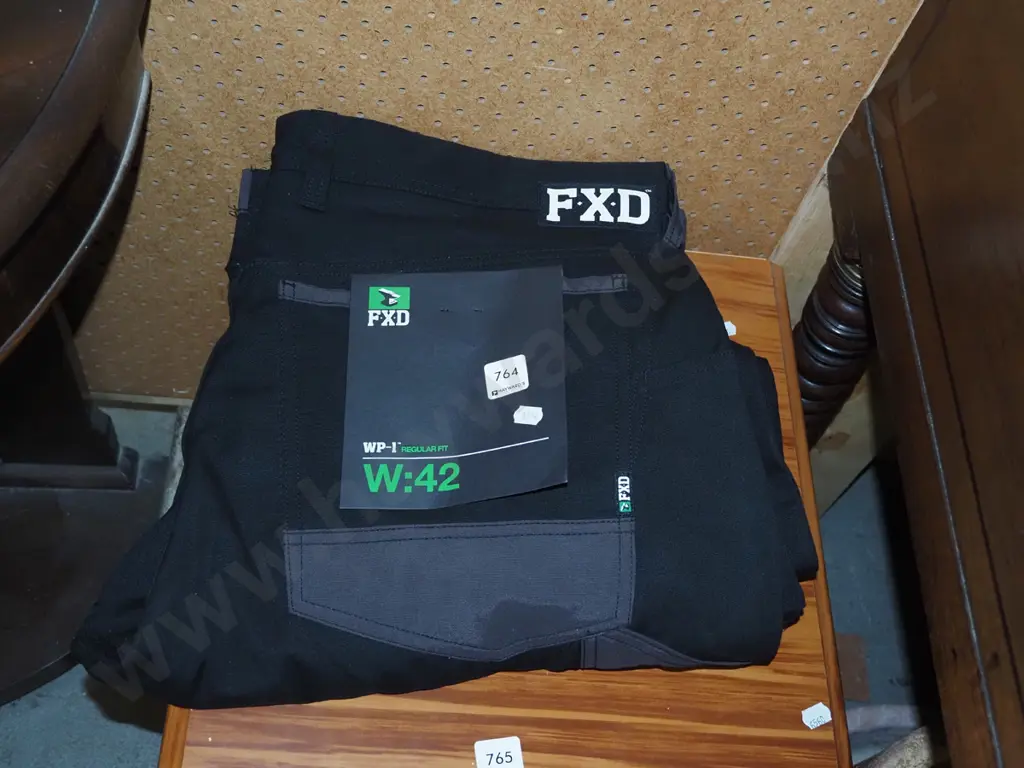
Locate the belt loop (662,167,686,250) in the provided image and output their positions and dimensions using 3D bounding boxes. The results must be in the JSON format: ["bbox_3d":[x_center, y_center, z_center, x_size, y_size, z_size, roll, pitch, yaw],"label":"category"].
[{"bbox_3d":[0.112,-0.123,0.781,0.010,0.017,0.059,-14,66,34],"label":"belt loop"}]

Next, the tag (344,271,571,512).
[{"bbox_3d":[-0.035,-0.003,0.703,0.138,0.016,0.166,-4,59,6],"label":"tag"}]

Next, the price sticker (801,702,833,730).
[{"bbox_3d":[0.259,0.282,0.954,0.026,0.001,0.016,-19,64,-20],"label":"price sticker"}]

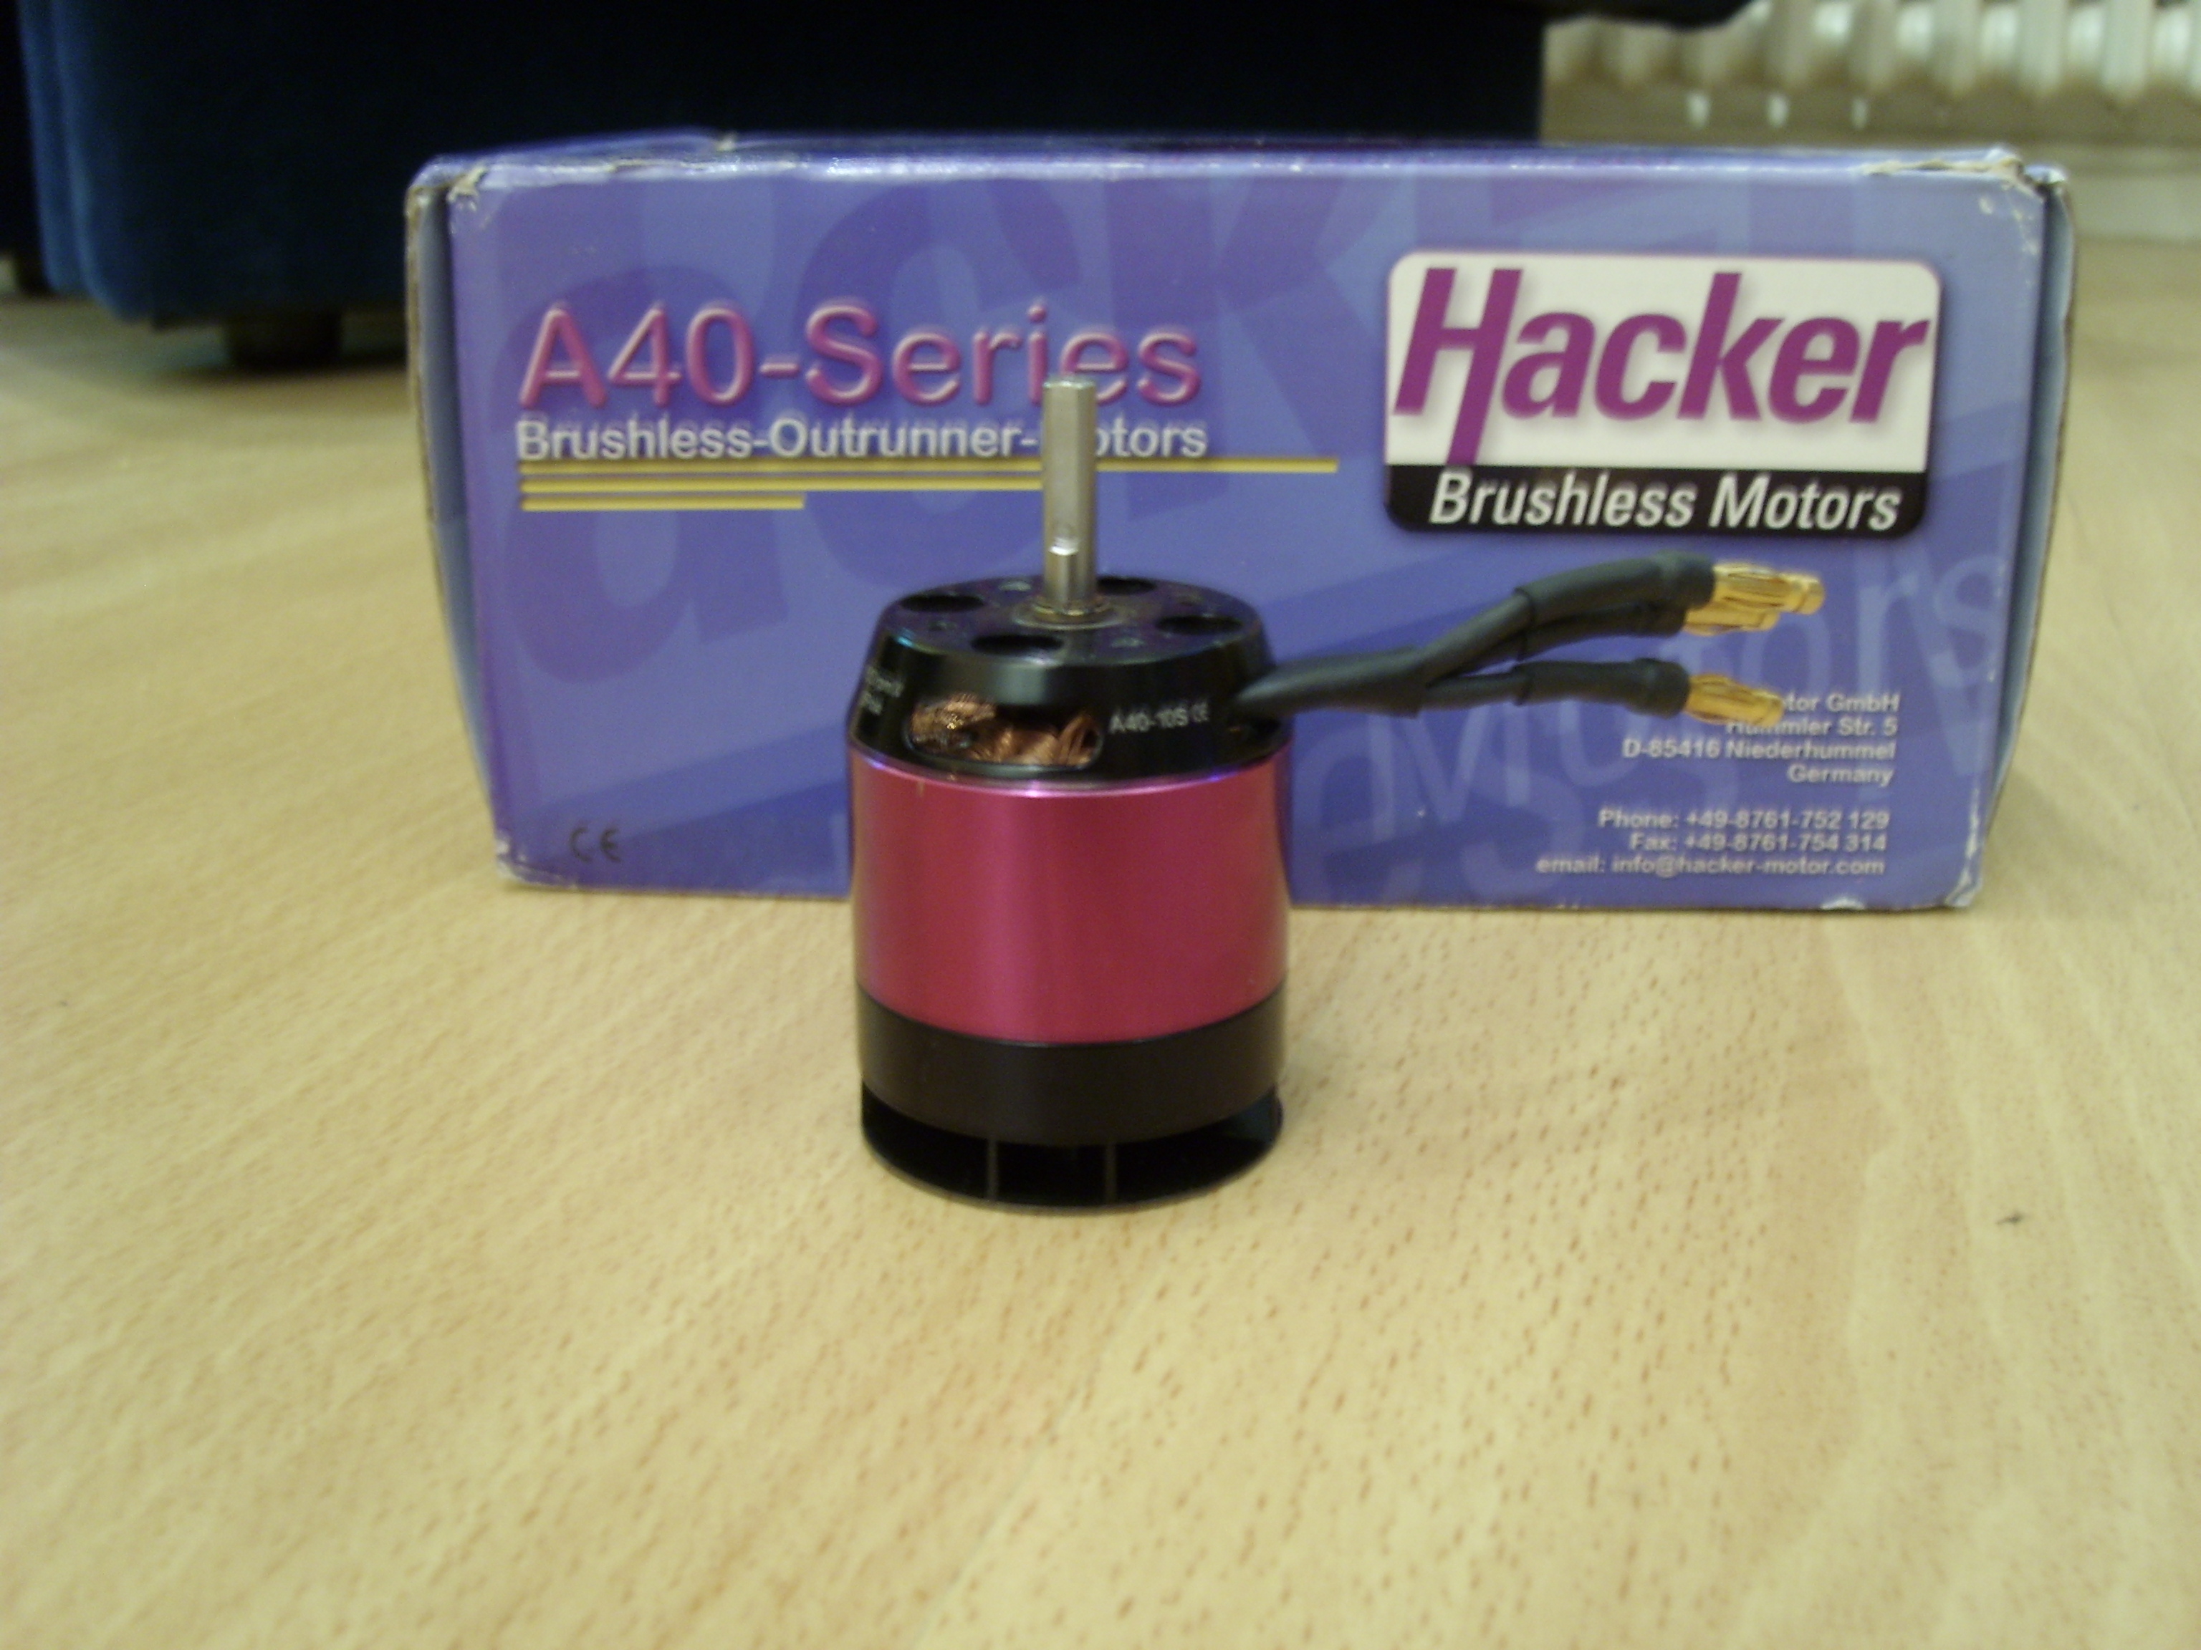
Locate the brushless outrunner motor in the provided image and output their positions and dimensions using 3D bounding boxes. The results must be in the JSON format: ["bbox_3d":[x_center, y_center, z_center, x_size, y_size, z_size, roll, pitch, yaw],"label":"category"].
[{"bbox_3d":[0.021,-0.005,0.211,0.091,0.073,0.043,0,19,0],"label":"brushless outrunner motor"}]

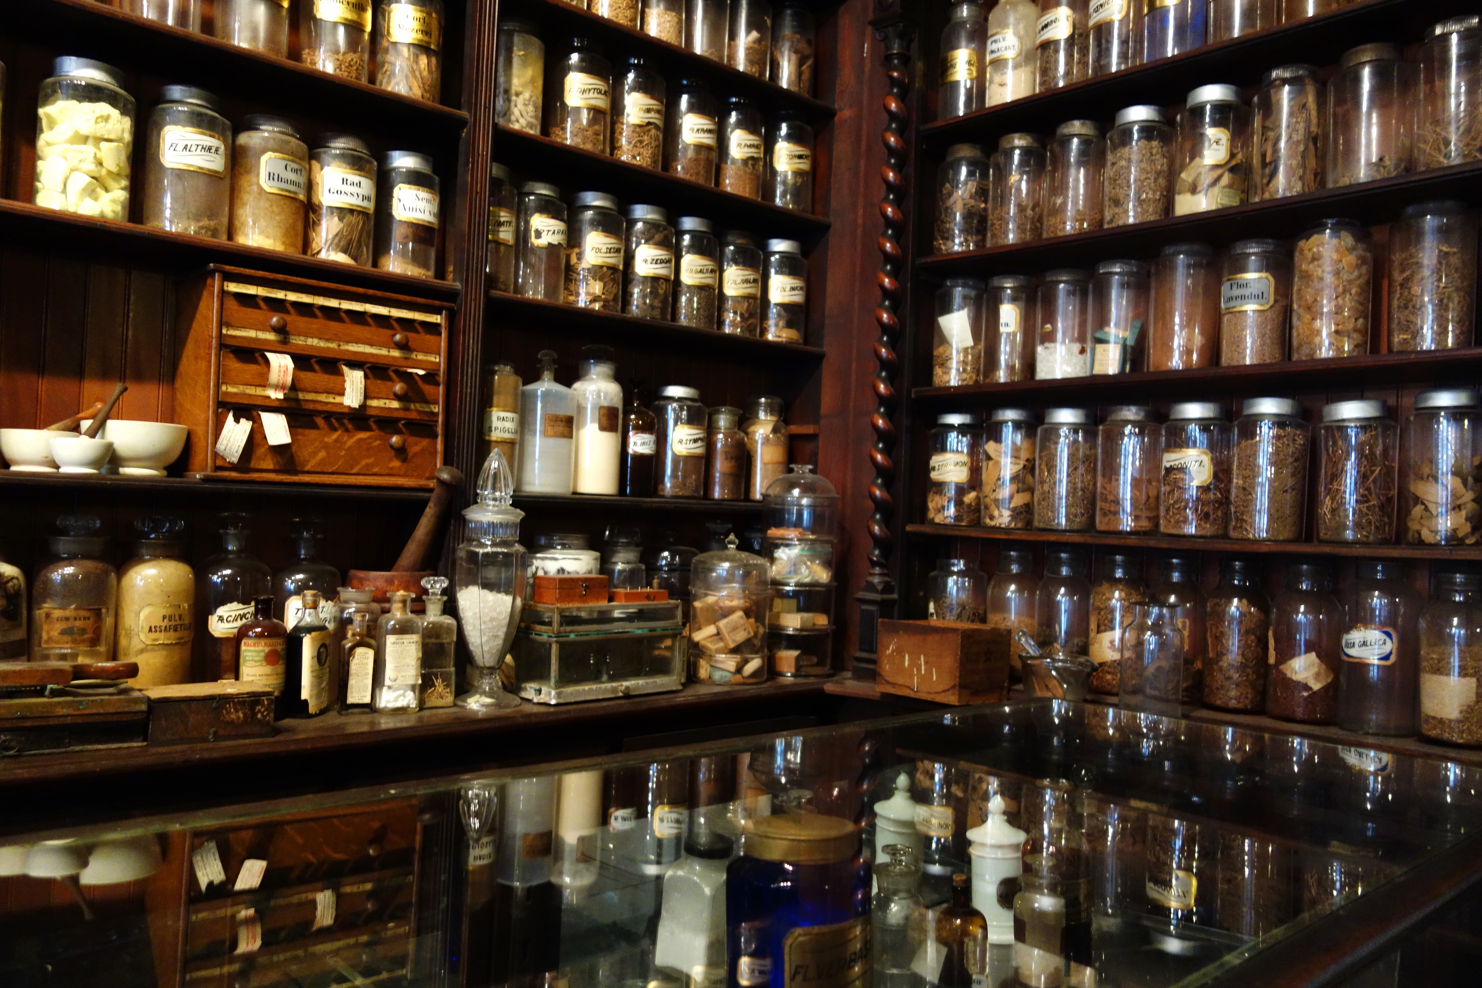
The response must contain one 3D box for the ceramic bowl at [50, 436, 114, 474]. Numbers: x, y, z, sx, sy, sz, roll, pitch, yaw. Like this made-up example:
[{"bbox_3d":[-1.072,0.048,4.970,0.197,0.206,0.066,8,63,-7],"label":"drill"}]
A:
[{"bbox_3d":[-1.079,-0.060,1.887,0.091,0.058,0.091,3,-1,-41],"label":"ceramic bowl"}]

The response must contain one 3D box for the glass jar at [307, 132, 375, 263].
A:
[{"bbox_3d":[-0.713,-0.517,2.065,0.105,0.231,0.105,3,-1,-42],"label":"glass jar"}]

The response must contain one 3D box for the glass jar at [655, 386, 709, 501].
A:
[{"bbox_3d":[-0.146,-0.122,2.775,0.120,0.269,0.120,3,-1,-40],"label":"glass jar"}]

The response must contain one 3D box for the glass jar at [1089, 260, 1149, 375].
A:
[{"bbox_3d":[0.750,-0.333,2.288,0.104,0.249,0.104,3,-1,-41],"label":"glass jar"}]

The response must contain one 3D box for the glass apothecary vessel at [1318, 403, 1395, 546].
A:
[{"bbox_3d":[1.037,-0.035,1.942,0.113,0.241,0.113,3,-1,-41],"label":"glass apothecary vessel"}]

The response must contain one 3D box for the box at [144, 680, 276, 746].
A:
[{"bbox_3d":[-0.821,0.333,1.760,0.177,0.065,0.121,3,-1,-38],"label":"box"}]

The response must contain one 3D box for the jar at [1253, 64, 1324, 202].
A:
[{"bbox_3d":[1.005,-0.649,2.116,0.111,0.246,0.111,3,-1,-42],"label":"jar"}]

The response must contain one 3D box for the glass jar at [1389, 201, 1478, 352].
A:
[{"bbox_3d":[1.161,-0.351,1.936,0.124,0.256,0.124,3,-1,-42],"label":"glass jar"}]

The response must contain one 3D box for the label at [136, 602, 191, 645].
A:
[{"bbox_3d":[-0.883,0.202,1.776,0.019,0.057,0.081,1,-1,42],"label":"label"}]

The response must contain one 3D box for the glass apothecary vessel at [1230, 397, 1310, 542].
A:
[{"bbox_3d":[0.944,-0.041,2.058,0.123,0.252,0.123,3,-1,-41],"label":"glass apothecary vessel"}]

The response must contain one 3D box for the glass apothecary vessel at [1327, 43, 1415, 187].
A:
[{"bbox_3d":[1.067,-0.620,1.953,0.123,0.247,0.123,3,-1,-41],"label":"glass apothecary vessel"}]

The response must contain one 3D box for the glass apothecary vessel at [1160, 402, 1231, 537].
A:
[{"bbox_3d":[0.939,-0.047,2.382,0.132,0.279,0.132,1,-2,43],"label":"glass apothecary vessel"}]

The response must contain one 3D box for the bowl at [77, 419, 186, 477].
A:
[{"bbox_3d":[-1.026,-0.074,1.948,0.161,0.085,0.161,3,-1,-41],"label":"bowl"}]

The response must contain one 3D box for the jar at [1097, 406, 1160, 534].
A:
[{"bbox_3d":[0.839,-0.048,2.494,0.124,0.275,0.124,2,-1,19],"label":"jar"}]

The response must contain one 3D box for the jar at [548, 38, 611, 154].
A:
[{"bbox_3d":[-0.338,-0.814,2.410,0.123,0.241,0.123,3,-1,-42],"label":"jar"}]

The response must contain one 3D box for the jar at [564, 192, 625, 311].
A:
[{"bbox_3d":[-0.309,-0.501,2.439,0.117,0.252,0.117,3,-1,-42],"label":"jar"}]

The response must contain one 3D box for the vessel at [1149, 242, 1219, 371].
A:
[{"bbox_3d":[0.868,-0.355,2.258,0.120,0.252,0.120,3,-1,-42],"label":"vessel"}]

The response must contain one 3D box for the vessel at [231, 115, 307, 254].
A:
[{"bbox_3d":[-0.872,-0.558,2.134,0.123,0.253,0.123,2,-1,32],"label":"vessel"}]

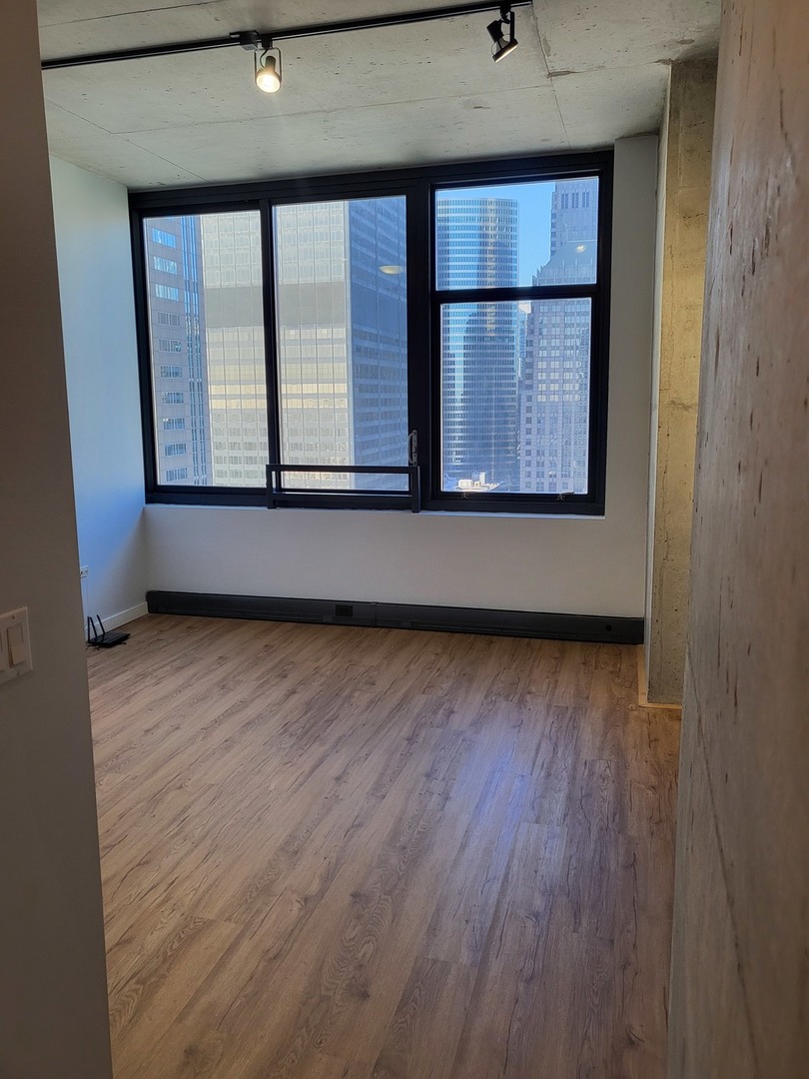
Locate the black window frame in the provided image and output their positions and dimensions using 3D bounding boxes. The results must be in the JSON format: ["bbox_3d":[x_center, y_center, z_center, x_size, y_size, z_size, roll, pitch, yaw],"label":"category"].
[{"bbox_3d":[-0.318,-1.297,5.421,3.277,2.191,0.128,2,9,15],"label":"black window frame"}]

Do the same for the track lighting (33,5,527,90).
[{"bbox_3d":[-0.659,-2.005,3.415,2.357,0.237,0.142,2,9,15],"label":"track lighting"}]

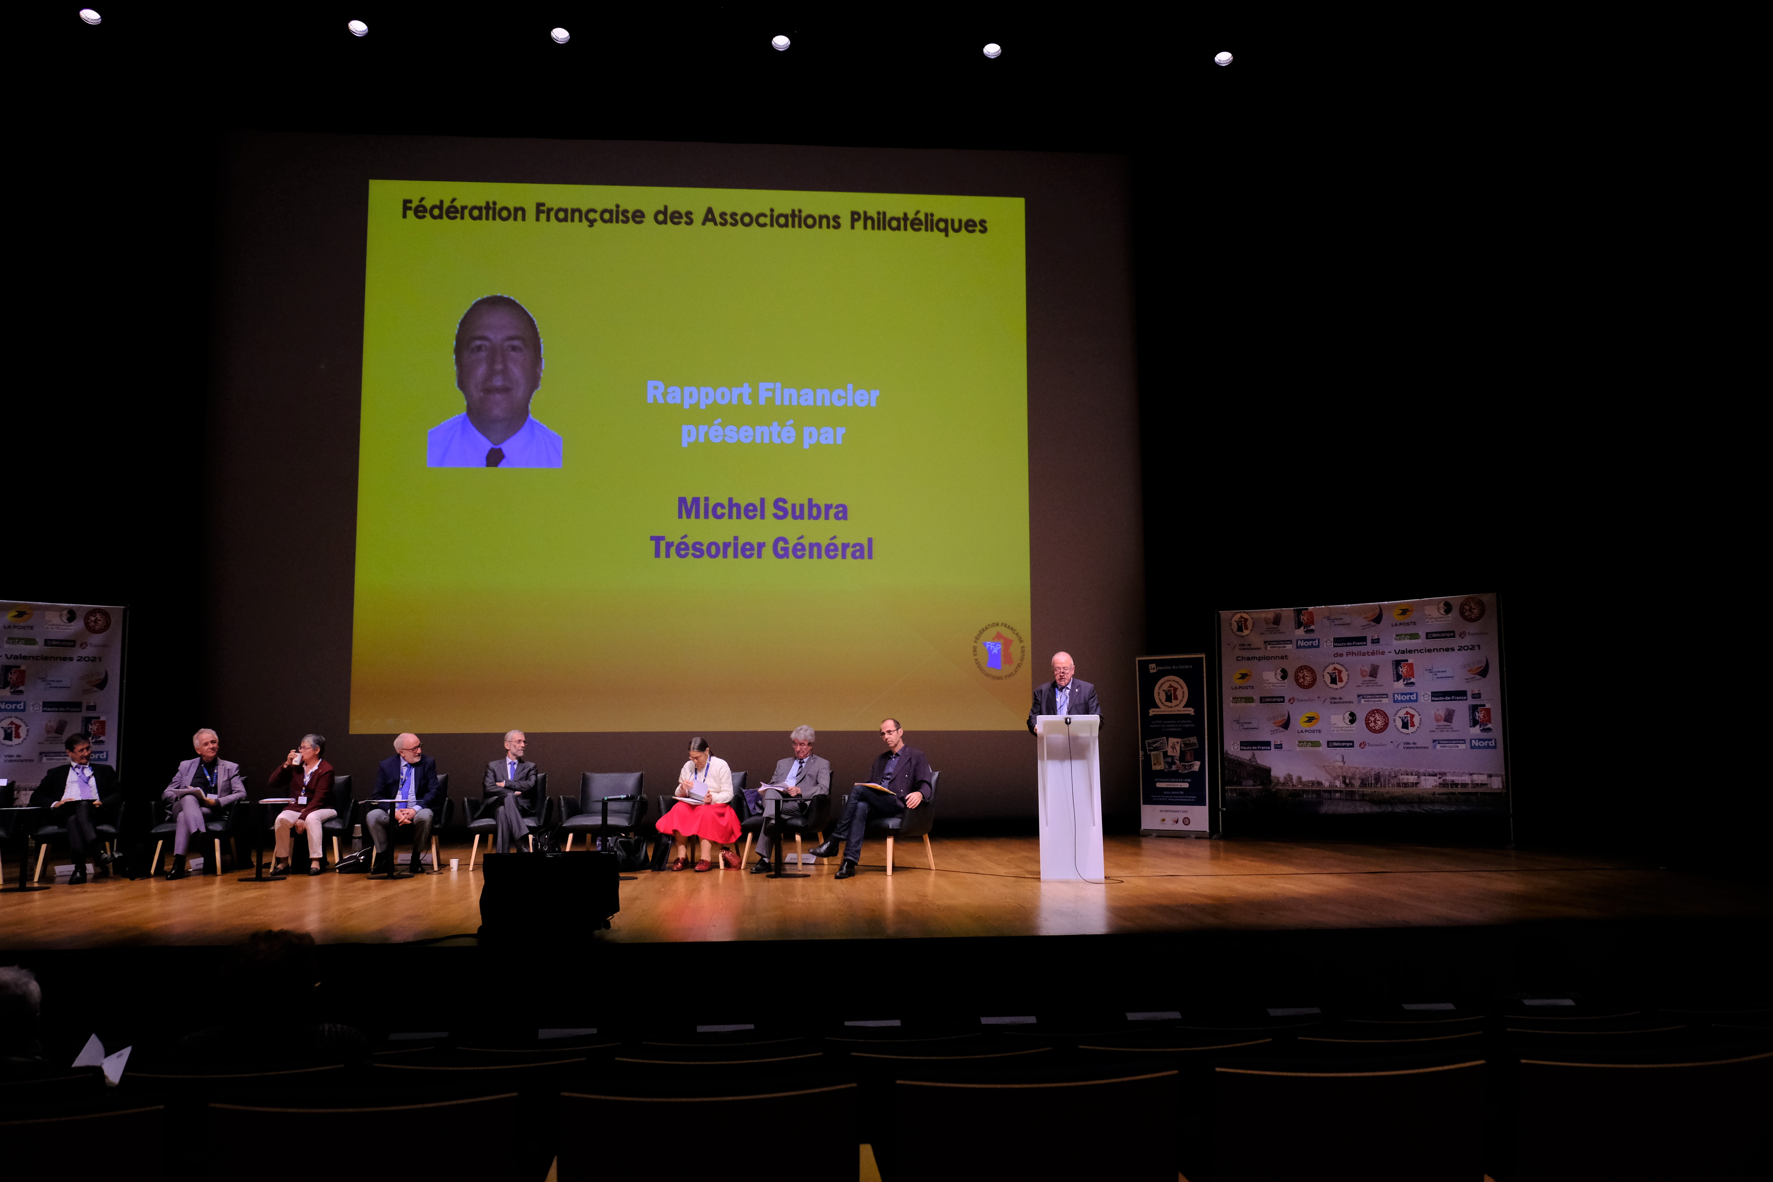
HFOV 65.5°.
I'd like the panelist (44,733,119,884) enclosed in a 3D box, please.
[{"bbox_3d":[-6.515,1.731,11.205,0.620,1.190,0.850,3,-7,-25],"label":"panelist"}]

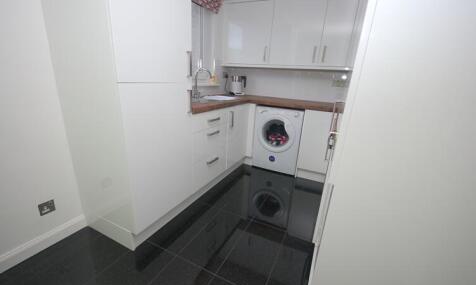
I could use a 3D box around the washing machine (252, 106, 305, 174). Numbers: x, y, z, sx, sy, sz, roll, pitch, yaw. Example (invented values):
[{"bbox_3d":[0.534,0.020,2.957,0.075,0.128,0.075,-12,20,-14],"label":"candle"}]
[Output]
[{"bbox_3d":[0.632,-0.075,2.866,0.600,0.850,0.560,10,18,23],"label":"washing machine"}]

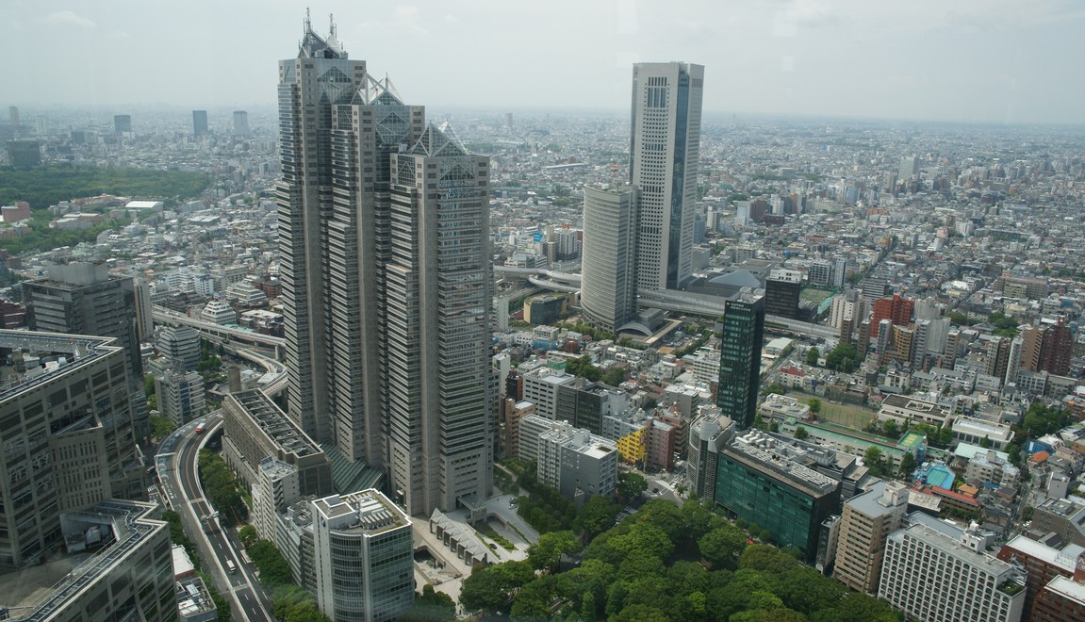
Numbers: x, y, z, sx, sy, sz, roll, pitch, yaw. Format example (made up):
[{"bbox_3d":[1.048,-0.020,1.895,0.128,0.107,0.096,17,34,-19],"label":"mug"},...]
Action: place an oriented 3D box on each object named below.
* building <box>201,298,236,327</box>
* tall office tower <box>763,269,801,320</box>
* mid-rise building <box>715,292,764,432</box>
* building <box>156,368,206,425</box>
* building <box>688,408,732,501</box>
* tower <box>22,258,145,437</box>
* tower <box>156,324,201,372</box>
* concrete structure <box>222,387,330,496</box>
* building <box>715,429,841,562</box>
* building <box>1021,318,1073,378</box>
[{"bbox_3d":[-286.090,1.520,692.180,23.000,25.000,20.500,12,18,36],"label":"building"},{"bbox_3d":[224.270,-11.430,731.610,29.000,50.000,21.500,8,16,23],"label":"tall office tower"},{"bbox_3d":[124.880,32.060,497.510,16.400,86.000,31.000,9,16,27],"label":"mid-rise building"},{"bbox_3d":[-223.110,52.850,485.110,22.600,32.500,17.000,9,16,27],"label":"building"},{"bbox_3d":[89.020,74.590,416.810,18.000,41.000,36.000,8,16,26],"label":"building"},{"bbox_3d":[-250.070,26.130,433.860,36.300,109.000,37.000,7,16,22],"label":"tower"},{"bbox_3d":[-272.260,30.740,588.500,31.200,32.200,19.000,14,20,40],"label":"tower"},{"bbox_3d":[-145.460,72.670,418.020,24.500,31.000,107.000,-10,18,-36],"label":"concrete structure"},{"bbox_3d":[117.170,91.260,389.380,24.500,38.500,56.400,-10,19,-36],"label":"building"},{"bbox_3d":[399.980,29.800,622.590,31.000,42.000,21.000,9,17,29],"label":"building"}]

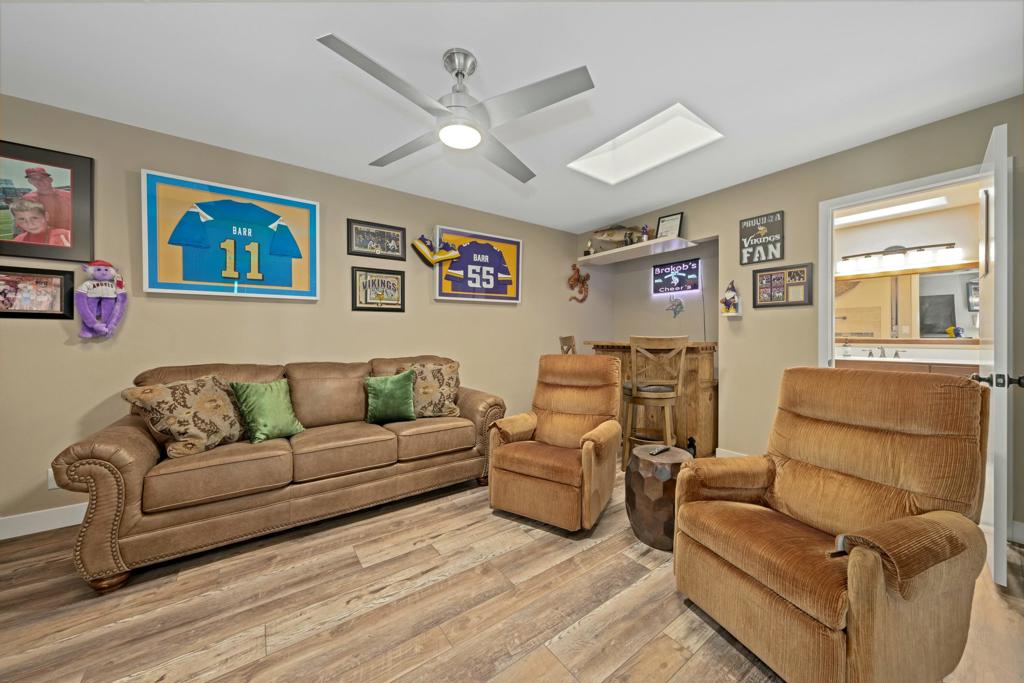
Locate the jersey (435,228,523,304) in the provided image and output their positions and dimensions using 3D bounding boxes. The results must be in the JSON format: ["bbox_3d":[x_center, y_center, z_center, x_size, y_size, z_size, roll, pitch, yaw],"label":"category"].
[{"bbox_3d":[-0.314,-0.766,3.863,1.020,0.700,0.050,-1,0,-37],"label":"jersey"}]

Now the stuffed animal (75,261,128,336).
[{"bbox_3d":[-2.437,-0.249,2.199,0.215,0.460,0.140,-1,0,-37],"label":"stuffed animal"}]

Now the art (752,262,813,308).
[{"bbox_3d":[2.164,-0.434,2.963,0.025,0.316,0.402,-1,0,-37],"label":"art"}]

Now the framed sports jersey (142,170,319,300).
[{"bbox_3d":[-1.928,-0.702,2.634,1.000,0.775,0.055,-1,0,-37],"label":"framed sports jersey"}]

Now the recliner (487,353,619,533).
[{"bbox_3d":[0.332,0.603,2.572,0.680,0.960,0.860,0,0,27],"label":"recliner"}]

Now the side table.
[{"bbox_3d":[0.855,0.857,2.075,0.420,0.460,0.420,-1,0,-37],"label":"side table"}]

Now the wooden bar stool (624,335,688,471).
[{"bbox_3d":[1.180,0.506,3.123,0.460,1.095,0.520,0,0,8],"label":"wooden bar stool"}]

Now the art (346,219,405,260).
[{"bbox_3d":[-1.171,-0.881,3.235,0.500,0.300,0.025,-1,0,-37],"label":"art"}]

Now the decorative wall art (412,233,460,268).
[{"bbox_3d":[-0.720,-0.851,3.473,0.410,0.280,0.170,-1,0,-37],"label":"decorative wall art"}]

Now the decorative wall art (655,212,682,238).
[{"bbox_3d":[1.587,-1.138,3.716,0.020,0.300,0.250,19,-11,-36],"label":"decorative wall art"}]

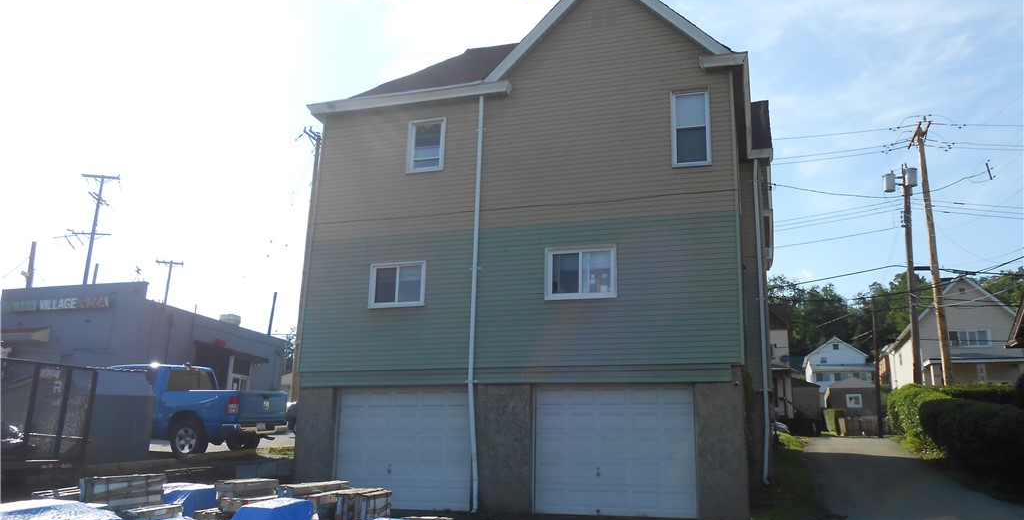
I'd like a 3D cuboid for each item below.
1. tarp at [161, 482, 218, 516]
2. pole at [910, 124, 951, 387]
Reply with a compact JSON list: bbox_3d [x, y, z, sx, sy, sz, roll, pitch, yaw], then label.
[{"bbox_3d":[-4.417,3.443,10.700,0.850,0.650,1.450,0,-15,4],"label":"tarp"},{"bbox_3d":[15.382,0.528,28.000,0.700,11.900,2.400,-3,-16,18],"label":"pole"}]

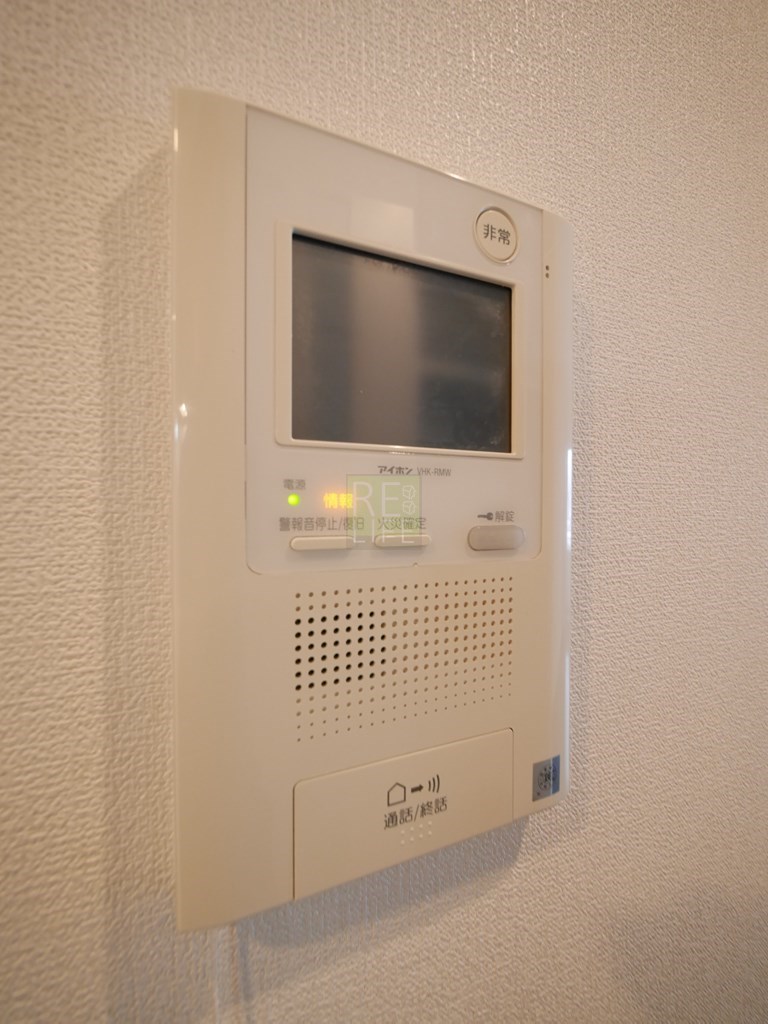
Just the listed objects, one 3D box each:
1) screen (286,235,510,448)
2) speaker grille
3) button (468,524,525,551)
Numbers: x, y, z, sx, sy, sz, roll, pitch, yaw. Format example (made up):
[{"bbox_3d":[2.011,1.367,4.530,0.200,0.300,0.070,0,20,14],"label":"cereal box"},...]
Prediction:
[{"bbox_3d":[0.008,-0.046,0.124,0.071,0.054,0.004,0,1,-22],"label":"screen"},{"bbox_3d":[0.009,0.042,0.125,0.073,0.041,0.003,0,1,-22],"label":"speaker grille"},{"bbox_3d":[0.037,0.008,0.134,0.022,0.008,0.004,0,1,-22],"label":"button"}]

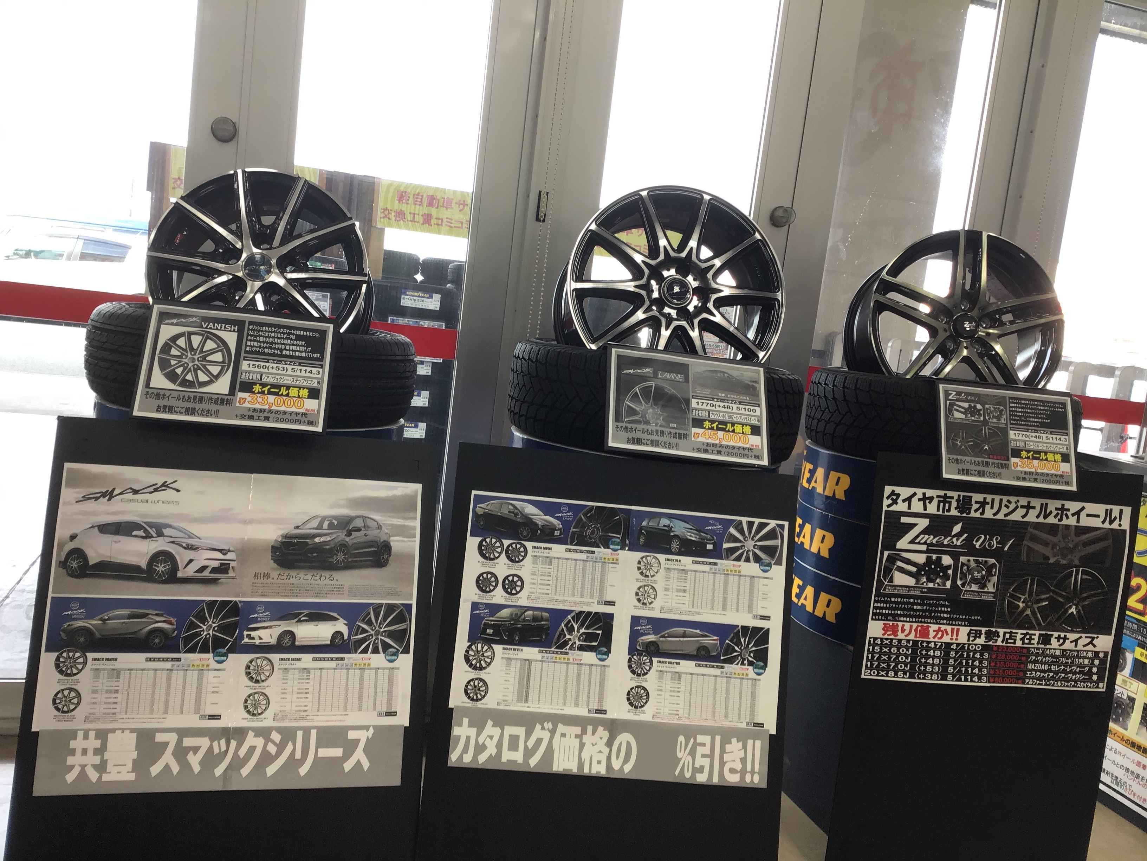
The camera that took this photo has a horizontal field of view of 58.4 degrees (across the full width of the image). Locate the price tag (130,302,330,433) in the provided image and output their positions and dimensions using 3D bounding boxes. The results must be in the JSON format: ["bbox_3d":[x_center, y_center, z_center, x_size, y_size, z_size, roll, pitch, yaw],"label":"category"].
[{"bbox_3d":[-0.564,-0.106,1.732,0.303,0.217,0.010,5,-27,-12],"label":"price tag"}]

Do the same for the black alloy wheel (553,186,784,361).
[{"bbox_3d":[0.203,-0.274,2.254,0.470,0.470,0.205,6,-13,-9],"label":"black alloy wheel"}]

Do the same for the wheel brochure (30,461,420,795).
[{"bbox_3d":[-0.566,0.333,1.736,0.600,0.526,0.010,5,-11,-17],"label":"wheel brochure"}]

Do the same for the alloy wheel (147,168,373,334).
[{"bbox_3d":[-0.617,-0.293,2.062,0.415,0.415,0.180,6,-14,-5],"label":"alloy wheel"}]

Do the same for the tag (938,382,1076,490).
[{"bbox_3d":[0.933,0.012,2.212,0.303,0.215,0.010,6,-17,-4],"label":"tag"}]

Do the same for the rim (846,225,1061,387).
[{"bbox_3d":[0.943,-0.243,2.565,0.470,0.470,0.210,7,-5,-1],"label":"rim"}]

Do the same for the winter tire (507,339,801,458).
[{"bbox_3d":[0.177,-0.070,2.265,0.646,0.207,0.646,6,7,-6],"label":"winter tire"}]

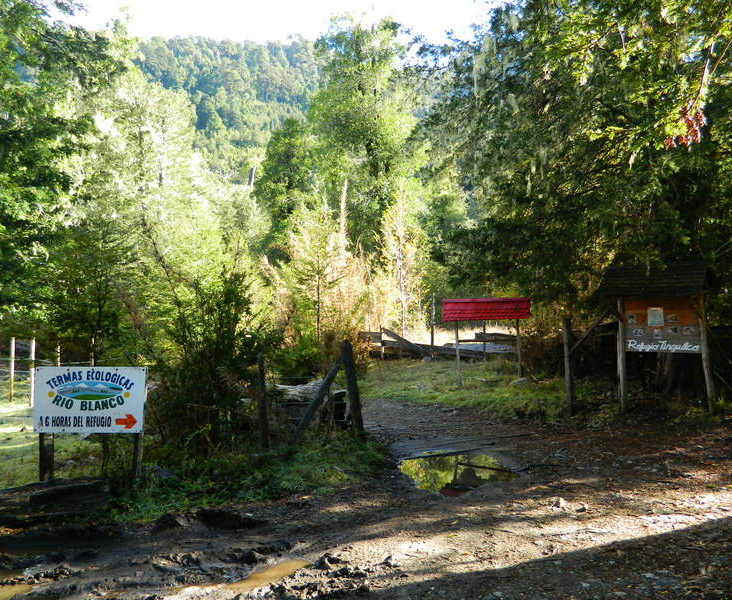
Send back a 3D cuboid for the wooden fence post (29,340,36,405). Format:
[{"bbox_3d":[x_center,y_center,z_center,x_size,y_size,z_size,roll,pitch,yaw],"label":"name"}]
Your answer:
[{"bbox_3d":[-6.837,1.489,11.842,0.090,1.396,0.090,0,-3,0],"label":"wooden fence post"}]

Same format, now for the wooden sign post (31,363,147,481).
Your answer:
[{"bbox_3d":[-2.968,1.343,6.237,1.220,1.233,0.140,-1,-3,2],"label":"wooden sign post"}]

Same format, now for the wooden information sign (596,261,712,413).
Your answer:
[{"bbox_3d":[4.760,0.606,9.600,1.650,2.450,0.950,-1,-3,21],"label":"wooden information sign"}]

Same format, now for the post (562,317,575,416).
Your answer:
[{"bbox_3d":[3.879,1.277,11.056,0.150,1.885,0.150,-1,-3,0],"label":"post"}]

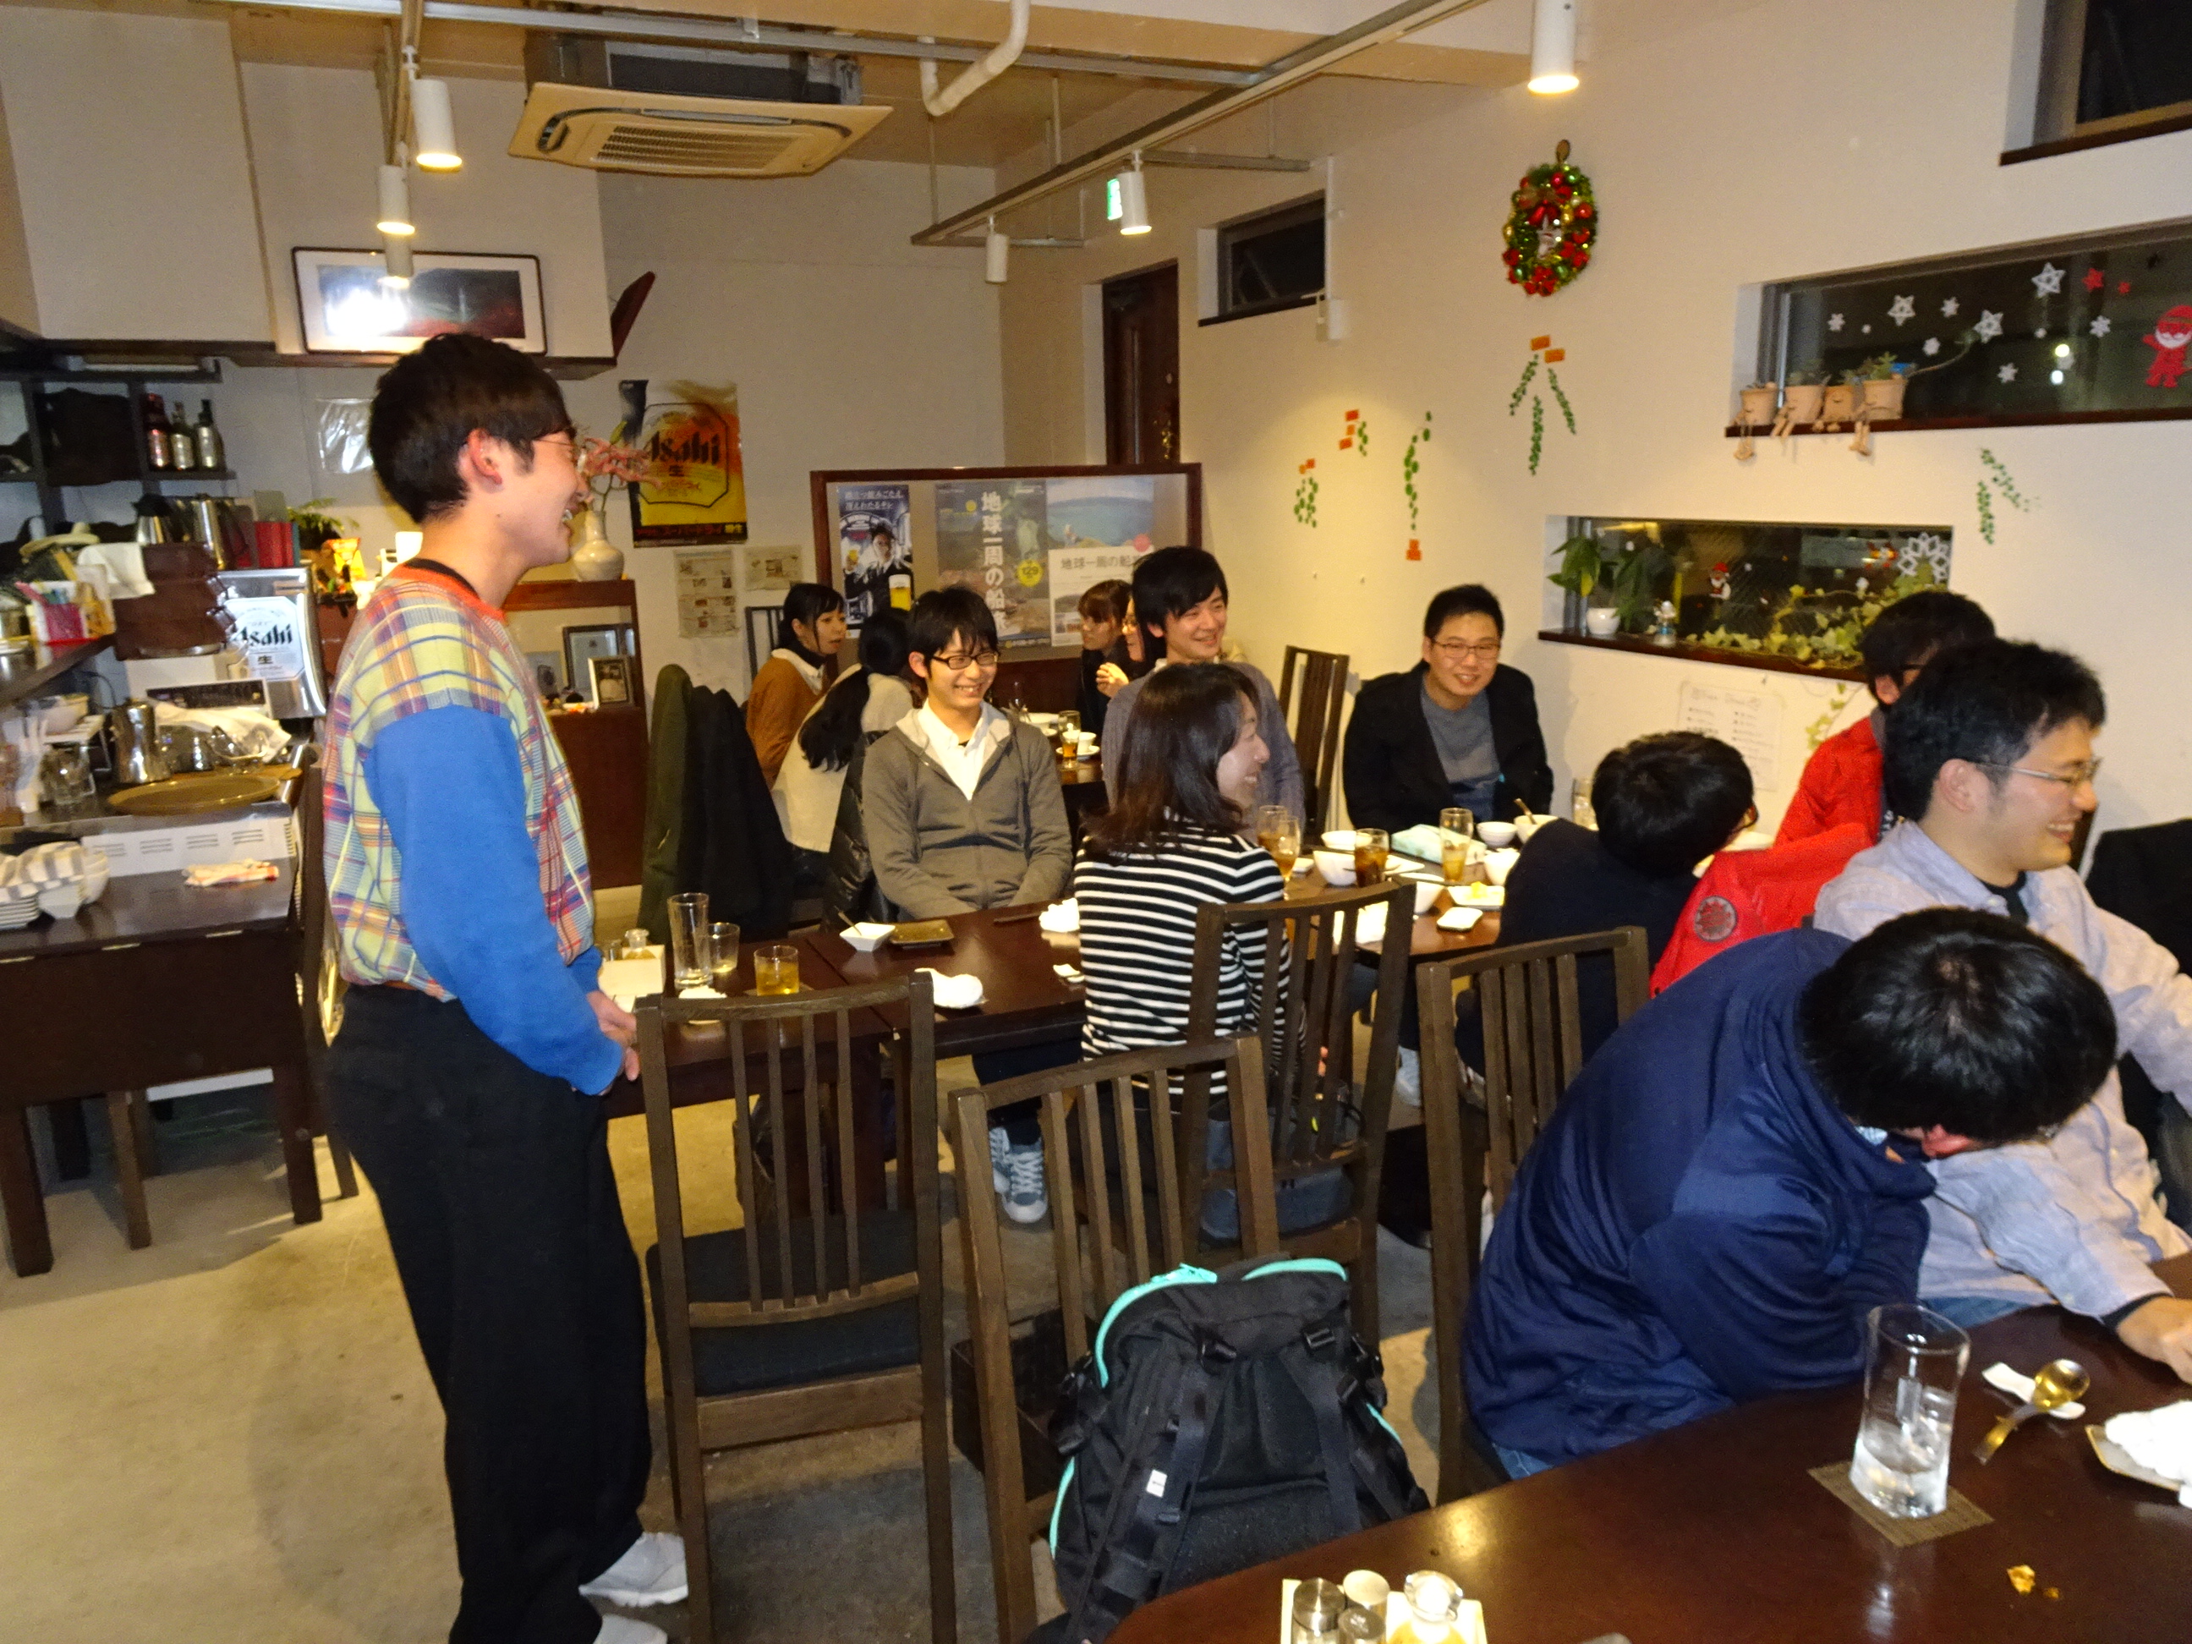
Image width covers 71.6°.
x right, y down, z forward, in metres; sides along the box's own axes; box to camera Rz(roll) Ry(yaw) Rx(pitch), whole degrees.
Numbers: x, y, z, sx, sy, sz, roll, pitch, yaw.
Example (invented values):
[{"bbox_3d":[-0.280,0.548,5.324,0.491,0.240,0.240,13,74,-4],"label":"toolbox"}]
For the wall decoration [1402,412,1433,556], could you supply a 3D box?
[{"bbox_3d":[0.944,-0.992,4.478,0.010,0.419,0.160,-7,14,-23],"label":"wall decoration"}]

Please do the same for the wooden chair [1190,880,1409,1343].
[{"bbox_3d":[0.253,0.528,2.516,0.430,0.965,0.480,-5,14,-15],"label":"wooden chair"}]

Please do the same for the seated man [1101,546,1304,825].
[{"bbox_3d":[0.289,0.072,3.554,0.500,1.380,0.720,-7,14,-23],"label":"seated man"}]

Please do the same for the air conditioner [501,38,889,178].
[{"bbox_3d":[-1.182,-2.117,4.441,0.950,0.250,0.950,-7,14,-23],"label":"air conditioner"}]

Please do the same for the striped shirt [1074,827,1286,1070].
[{"bbox_3d":[0.128,0.190,2.405,0.390,0.480,0.270,-1,13,3],"label":"striped shirt"}]

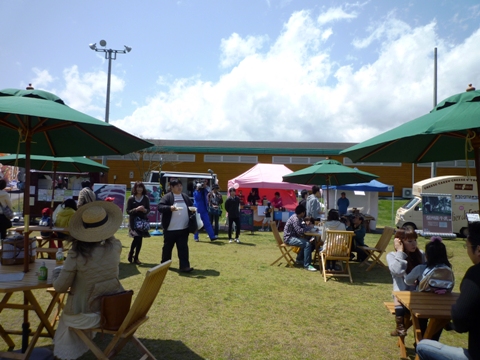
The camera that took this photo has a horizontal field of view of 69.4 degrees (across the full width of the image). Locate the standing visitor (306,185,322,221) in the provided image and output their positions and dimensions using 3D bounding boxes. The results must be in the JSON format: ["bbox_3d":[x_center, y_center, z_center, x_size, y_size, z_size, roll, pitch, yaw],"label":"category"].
[{"bbox_3d":[1.916,1.043,8.800,0.420,1.740,0.470,3,-2,-18],"label":"standing visitor"}]

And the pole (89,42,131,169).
[{"bbox_3d":[-9.198,-3.832,23.807,2.900,11.660,0.900,2,-2,0],"label":"pole"}]

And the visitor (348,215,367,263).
[{"bbox_3d":[2.733,1.380,8.100,0.750,1.080,0.520,2,-2,-8],"label":"visitor"}]

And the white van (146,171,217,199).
[{"bbox_3d":[-2.506,0.861,13.900,3.300,2.120,1.550,2,-2,-3],"label":"white van"}]

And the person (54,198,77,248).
[{"bbox_3d":[-3.545,1.027,7.146,0.460,1.240,0.660,2,-2,9],"label":"person"}]

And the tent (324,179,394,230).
[{"bbox_3d":[5.393,0.960,16.181,2.500,2.850,2.450,2,-3,2],"label":"tent"}]

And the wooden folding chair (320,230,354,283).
[{"bbox_3d":[1.786,1.374,6.349,0.480,0.900,0.580,2,-2,4],"label":"wooden folding chair"}]

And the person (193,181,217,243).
[{"bbox_3d":[-1.080,0.992,10.400,0.600,1.730,0.550,2,-2,11],"label":"person"}]

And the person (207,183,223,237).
[{"bbox_3d":[-0.856,1.079,11.737,0.500,1.740,0.380,2,-2,0],"label":"person"}]

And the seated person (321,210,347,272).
[{"bbox_3d":[1.801,1.204,6.677,0.480,1.270,0.750,2,-2,5],"label":"seated person"}]

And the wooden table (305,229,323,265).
[{"bbox_3d":[1.826,1.463,7.139,1.000,0.720,1.000,2,-3,0],"label":"wooden table"}]

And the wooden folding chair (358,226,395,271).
[{"bbox_3d":[2.877,1.418,7.303,0.560,0.890,0.480,2,-3,3],"label":"wooden folding chair"}]

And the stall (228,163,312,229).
[{"bbox_3d":[1.357,0.760,16.285,3.550,3.000,2.450,2,-3,-9],"label":"stall"}]

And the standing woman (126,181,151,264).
[{"bbox_3d":[-2.045,0.880,7.005,0.460,1.640,0.360,3,-2,-12],"label":"standing woman"}]

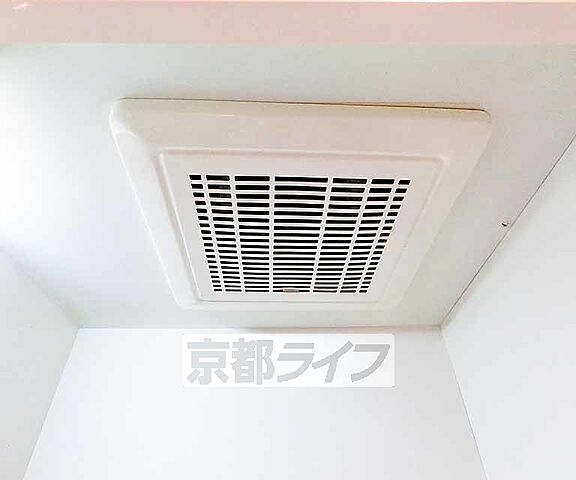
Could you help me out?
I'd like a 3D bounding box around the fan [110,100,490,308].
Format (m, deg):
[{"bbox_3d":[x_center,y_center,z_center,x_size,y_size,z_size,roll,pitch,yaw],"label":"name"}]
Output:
[{"bbox_3d":[0.011,0.006,0.437,0.375,0.022,0.375,1,-41,-2],"label":"fan"}]

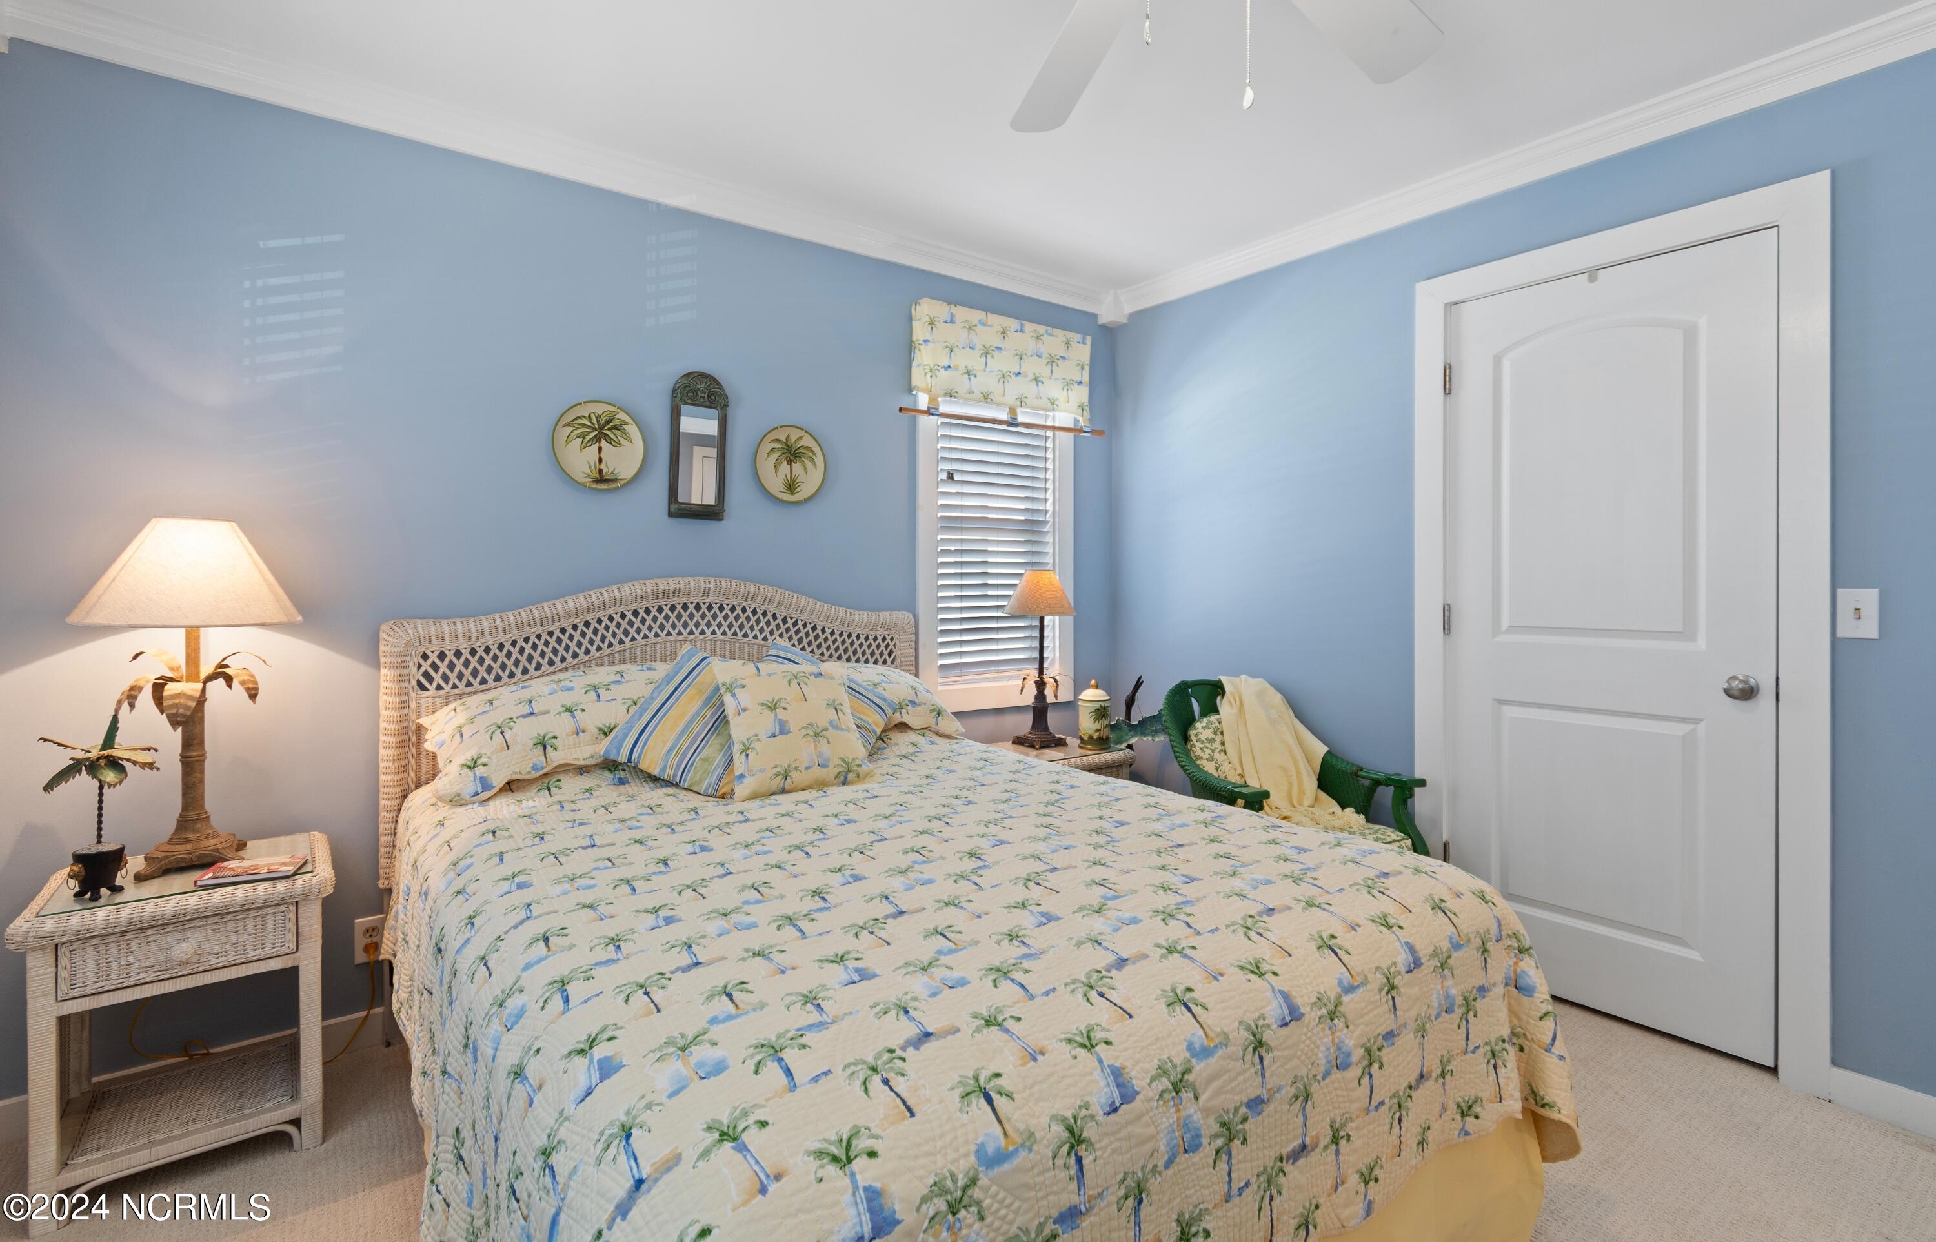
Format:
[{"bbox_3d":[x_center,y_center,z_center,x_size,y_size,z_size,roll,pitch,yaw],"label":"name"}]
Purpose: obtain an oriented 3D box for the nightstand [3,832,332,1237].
[{"bbox_3d":[-1.689,0.848,1.769,0.469,0.565,0.406,-1,2,-36],"label":"nightstand"}]

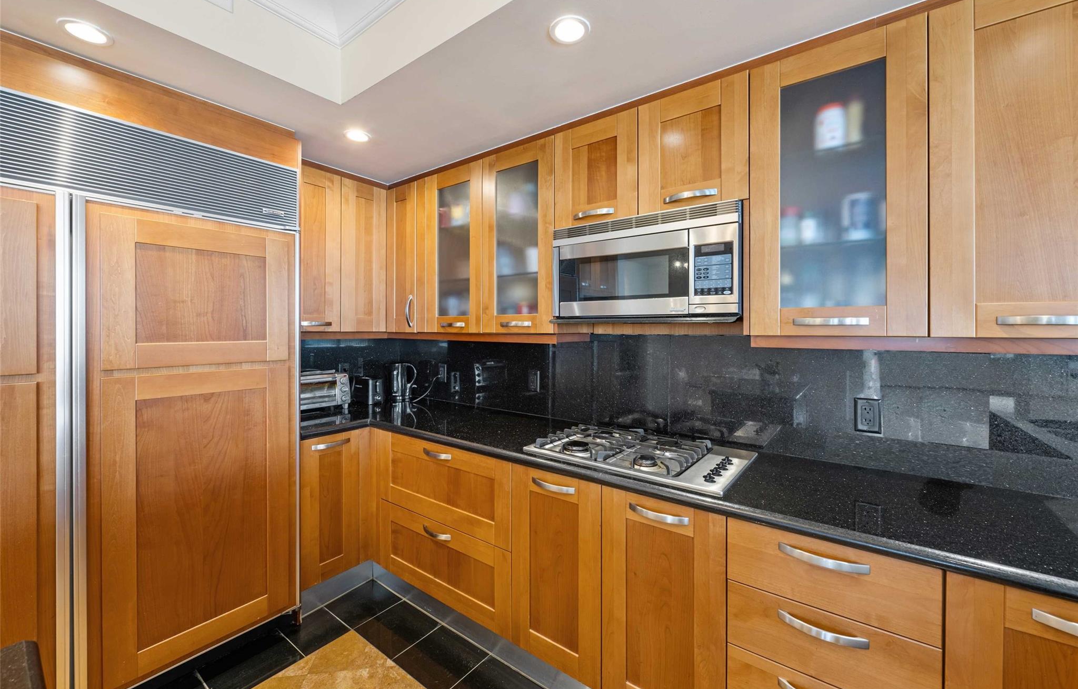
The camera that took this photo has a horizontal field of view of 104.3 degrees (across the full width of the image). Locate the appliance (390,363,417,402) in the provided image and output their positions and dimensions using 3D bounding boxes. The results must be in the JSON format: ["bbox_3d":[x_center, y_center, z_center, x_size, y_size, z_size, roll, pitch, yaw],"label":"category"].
[{"bbox_3d":[-0.938,0.259,2.890,0.190,0.255,0.142,0,1,0],"label":"appliance"}]

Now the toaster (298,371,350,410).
[{"bbox_3d":[-1.368,0.286,2.493,0.272,0.229,0.387,1,1,37],"label":"toaster"}]

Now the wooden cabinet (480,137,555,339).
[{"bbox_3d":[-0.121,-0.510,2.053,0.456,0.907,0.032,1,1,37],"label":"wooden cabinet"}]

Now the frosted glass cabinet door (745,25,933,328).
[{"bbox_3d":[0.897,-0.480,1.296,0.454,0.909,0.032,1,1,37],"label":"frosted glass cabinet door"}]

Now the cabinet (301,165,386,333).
[{"bbox_3d":[-1.294,-0.534,2.560,0.332,0.913,0.604,1,1,37],"label":"cabinet"}]

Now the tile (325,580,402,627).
[{"bbox_3d":[-0.903,1.337,2.165,0.291,0.010,0.282,1,1,37],"label":"tile"}]

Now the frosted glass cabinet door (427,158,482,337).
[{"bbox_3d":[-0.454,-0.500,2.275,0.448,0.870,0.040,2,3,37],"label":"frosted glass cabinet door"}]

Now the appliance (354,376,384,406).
[{"bbox_3d":[-1.152,0.303,2.850,0.225,0.172,0.125,1,2,37],"label":"appliance"}]

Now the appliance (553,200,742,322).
[{"bbox_3d":[0.480,-0.296,1.790,0.759,0.414,0.377,1,1,37],"label":"appliance"}]

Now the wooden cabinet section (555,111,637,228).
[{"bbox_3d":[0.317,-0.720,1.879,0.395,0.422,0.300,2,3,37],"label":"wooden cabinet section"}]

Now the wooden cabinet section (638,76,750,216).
[{"bbox_3d":[0.635,-0.711,1.643,0.393,0.422,0.300,2,3,37],"label":"wooden cabinet section"}]

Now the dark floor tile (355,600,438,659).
[{"bbox_3d":[-0.666,1.337,1.980,0.302,0.012,0.280,1,2,37],"label":"dark floor tile"}]

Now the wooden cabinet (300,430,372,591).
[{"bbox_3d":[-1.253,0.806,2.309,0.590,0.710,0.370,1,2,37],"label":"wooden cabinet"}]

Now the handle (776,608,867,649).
[{"bbox_3d":[0.703,0.712,1.042,0.188,0.021,0.030,1,2,37],"label":"handle"}]

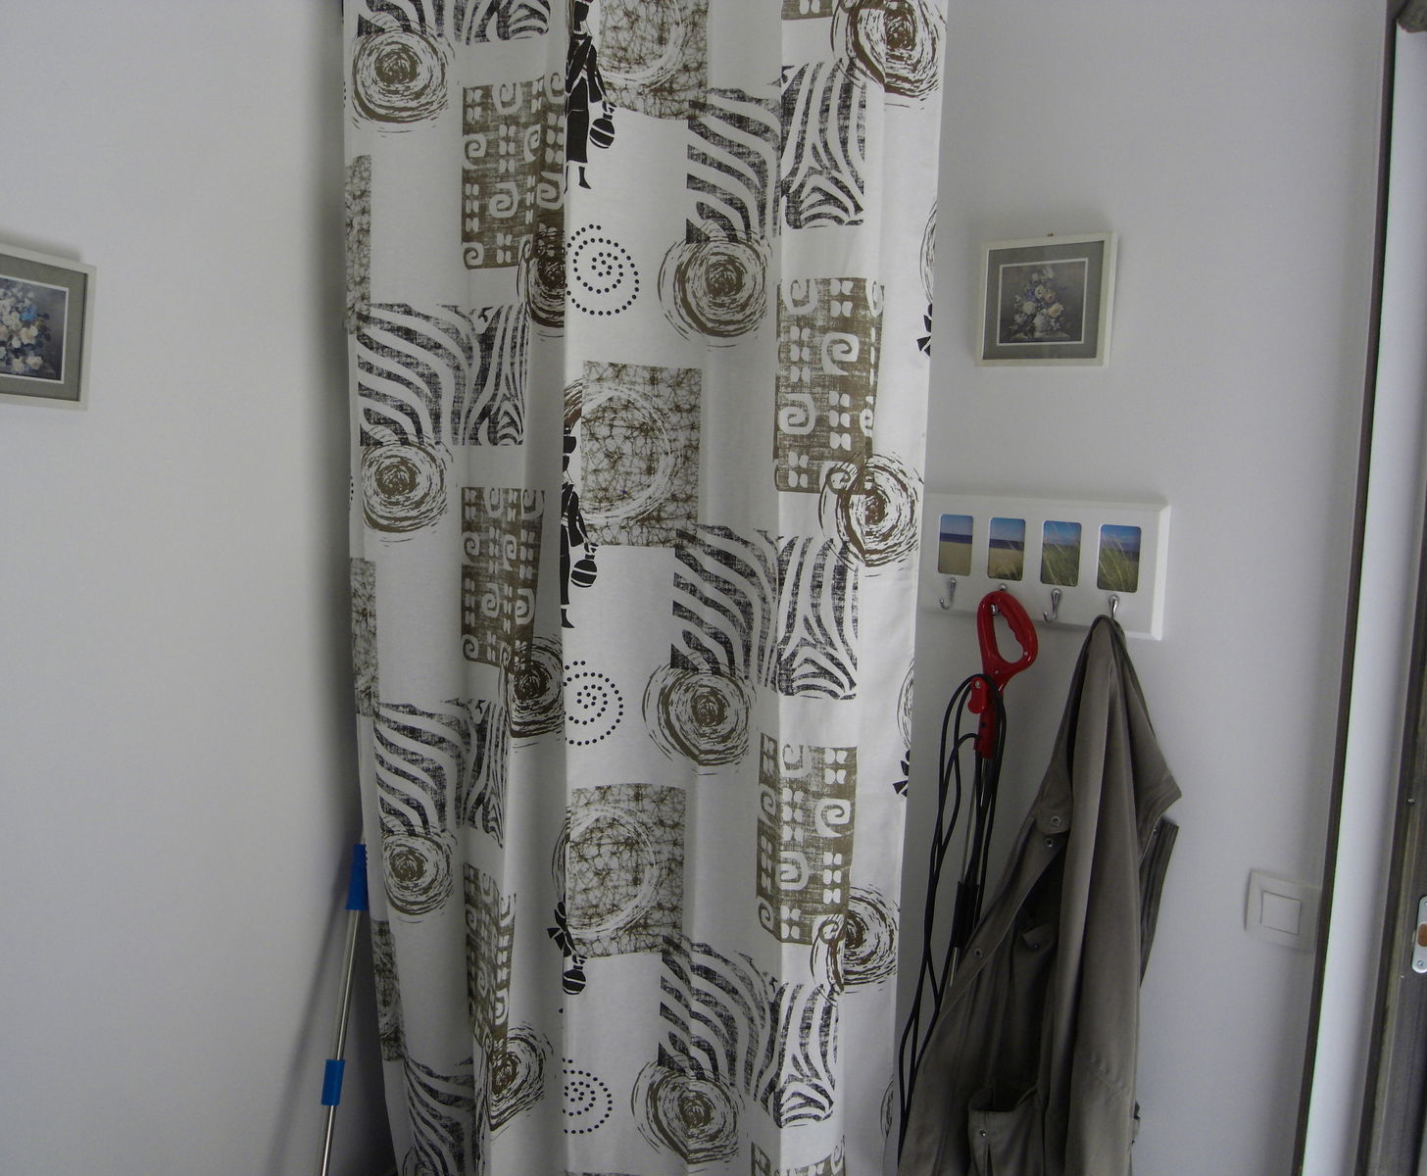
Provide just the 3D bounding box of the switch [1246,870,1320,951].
[{"bbox_3d":[0.697,0.398,1.332,0.080,0.080,0.012,7,11,41],"label":"switch"}]

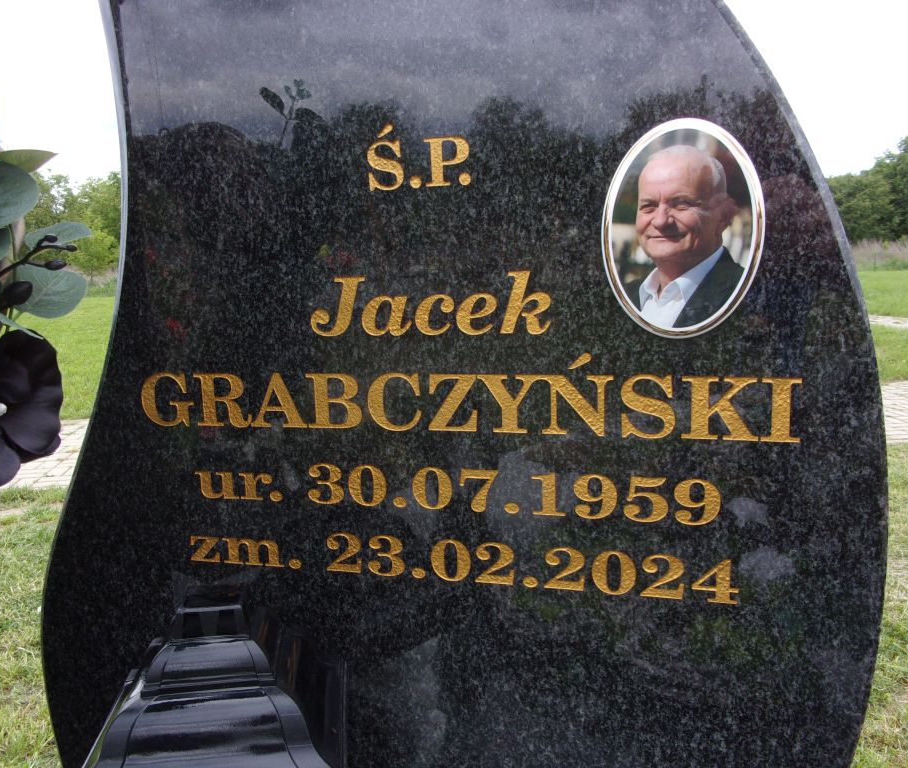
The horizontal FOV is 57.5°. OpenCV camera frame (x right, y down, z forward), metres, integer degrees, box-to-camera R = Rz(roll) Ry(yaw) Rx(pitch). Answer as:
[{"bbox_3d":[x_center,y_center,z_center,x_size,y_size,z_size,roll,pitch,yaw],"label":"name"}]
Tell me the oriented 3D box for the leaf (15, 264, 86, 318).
[{"bbox_3d":[-0.242,-0.055,0.495,0.042,0.036,0.010,-16,-17,5],"label":"leaf"}]

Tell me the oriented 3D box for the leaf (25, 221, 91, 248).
[{"bbox_3d":[-0.239,-0.090,0.500,0.041,0.010,0.034,-3,31,-2],"label":"leaf"}]

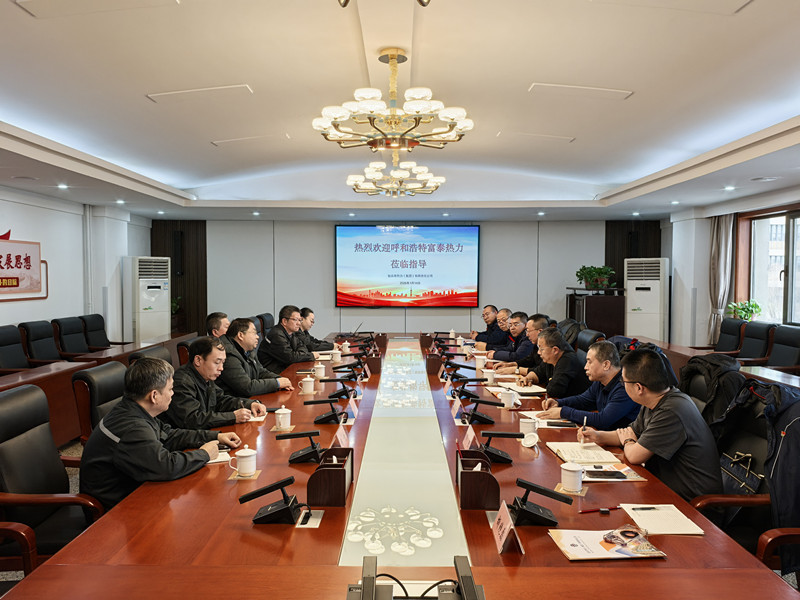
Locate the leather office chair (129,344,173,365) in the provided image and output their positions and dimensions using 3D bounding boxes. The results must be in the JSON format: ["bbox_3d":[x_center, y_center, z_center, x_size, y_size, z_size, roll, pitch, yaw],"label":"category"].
[{"bbox_3d":[-1.386,0.909,4.218,0.680,1.100,0.620,0,2,0],"label":"leather office chair"}]

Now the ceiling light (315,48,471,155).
[{"bbox_3d":[-0.040,-1.217,3.774,0.985,0.615,0.985,0,2,0],"label":"ceiling light"}]

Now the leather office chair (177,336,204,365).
[{"bbox_3d":[-1.454,0.855,5.264,0.680,1.060,0.620,0,2,0],"label":"leather office chair"}]

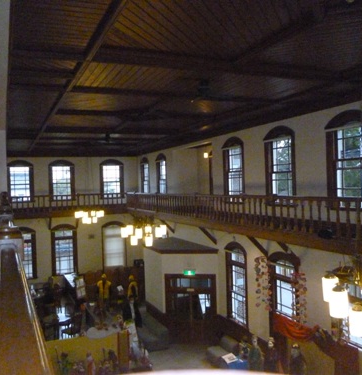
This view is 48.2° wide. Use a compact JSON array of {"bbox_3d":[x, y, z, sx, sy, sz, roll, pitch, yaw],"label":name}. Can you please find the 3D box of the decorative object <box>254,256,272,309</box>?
[{"bbox_3d":[2.485,2.927,12.330,0.420,1.580,0.460,-2,1,0],"label":"decorative object"}]

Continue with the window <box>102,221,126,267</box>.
[{"bbox_3d":[-3.776,3.245,23.034,1.336,2.643,0.200,-2,0,-24],"label":"window"}]

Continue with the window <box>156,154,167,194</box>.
[{"bbox_3d":[-0.936,-0.602,20.987,0.200,2.312,1.428,-2,1,-23],"label":"window"}]

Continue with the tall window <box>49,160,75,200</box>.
[{"bbox_3d":[-6.737,-0.383,23.032,1.429,2.315,0.200,-2,1,-23],"label":"tall window"}]

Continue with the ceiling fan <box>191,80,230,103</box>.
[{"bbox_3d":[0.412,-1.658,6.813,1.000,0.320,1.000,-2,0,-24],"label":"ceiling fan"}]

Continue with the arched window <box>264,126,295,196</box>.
[{"bbox_3d":[2.885,-0.623,11.641,0.200,2.248,1.409,-2,0,-24],"label":"arched window"}]

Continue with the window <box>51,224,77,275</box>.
[{"bbox_3d":[-6.597,3.566,23.081,1.407,2.921,0.200,-2,1,-23],"label":"window"}]

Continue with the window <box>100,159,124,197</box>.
[{"bbox_3d":[-4.088,-0.490,24.172,1.414,2.341,0.200,-2,1,-23],"label":"window"}]

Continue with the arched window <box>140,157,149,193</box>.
[{"bbox_3d":[-1.932,-0.539,22.537,0.200,2.248,1.409,-2,0,-24],"label":"arched window"}]

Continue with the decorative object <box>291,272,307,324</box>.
[{"bbox_3d":[3.117,2.902,10.621,0.420,1.412,0.420,-2,0,-24],"label":"decorative object"}]

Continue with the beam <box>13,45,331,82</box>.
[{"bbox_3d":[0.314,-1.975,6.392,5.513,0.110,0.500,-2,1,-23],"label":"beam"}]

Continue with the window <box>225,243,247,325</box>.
[{"bbox_3d":[2.019,3.411,14.418,0.200,2.901,1.436,-2,1,-23],"label":"window"}]

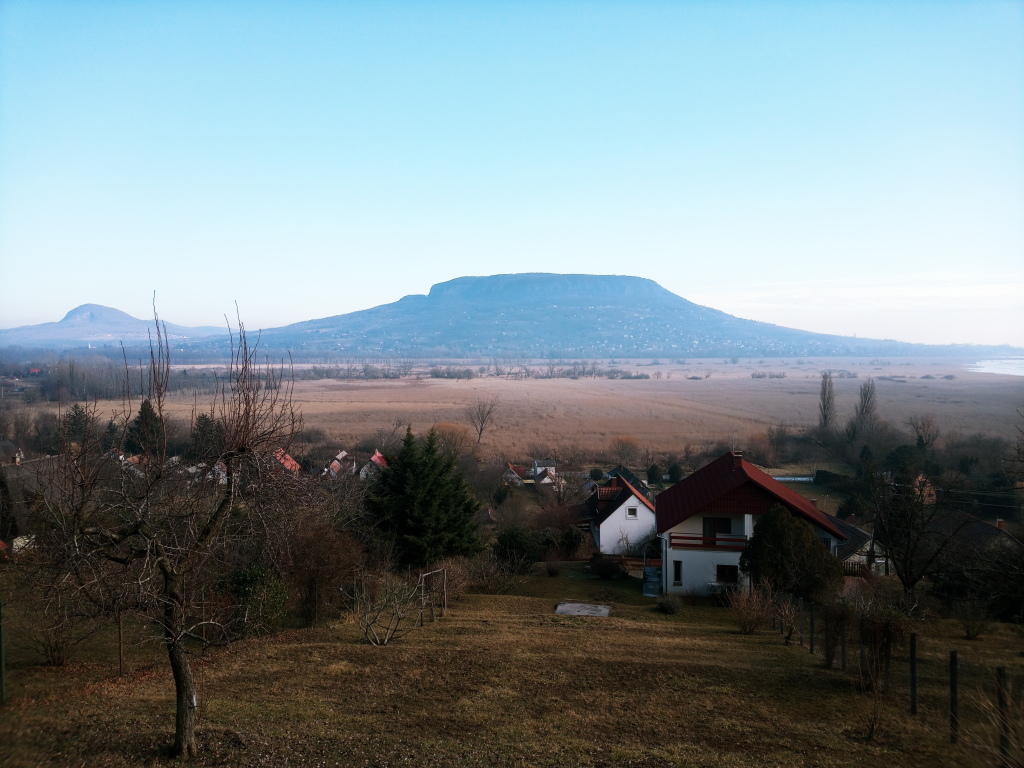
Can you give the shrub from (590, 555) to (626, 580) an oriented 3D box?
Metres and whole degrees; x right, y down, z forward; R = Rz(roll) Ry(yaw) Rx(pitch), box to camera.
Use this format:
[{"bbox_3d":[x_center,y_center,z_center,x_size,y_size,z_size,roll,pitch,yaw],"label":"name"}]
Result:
[{"bbox_3d":[6.687,12.849,58.000,2.381,1.821,2.300,0,2,0],"label":"shrub"}]

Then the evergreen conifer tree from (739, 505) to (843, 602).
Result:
[{"bbox_3d":[15.803,9.703,47.000,5.901,5.845,5.500,0,2,0],"label":"evergreen conifer tree"}]

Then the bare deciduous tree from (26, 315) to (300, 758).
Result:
[{"bbox_3d":[-5.301,2.213,12.600,4.168,6.815,4.200,0,2,0],"label":"bare deciduous tree"}]

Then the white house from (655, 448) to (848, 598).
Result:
[{"bbox_3d":[16.284,9.587,59.388,11.432,7.867,14.083,0,2,10],"label":"white house"}]

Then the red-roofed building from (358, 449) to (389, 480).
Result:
[{"bbox_3d":[-34.031,20.542,205.000,7.000,6.400,10.000,0,2,-2],"label":"red-roofed building"}]

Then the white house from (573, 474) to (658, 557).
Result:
[{"bbox_3d":[10.165,11.701,76.738,6.677,5.256,12.359,0,2,1],"label":"white house"}]

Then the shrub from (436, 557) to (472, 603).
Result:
[{"bbox_3d":[-3.376,11.093,47.000,2.043,2.610,2.100,0,2,0],"label":"shrub"}]

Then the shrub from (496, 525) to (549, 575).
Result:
[{"bbox_3d":[0.754,11.924,59.500,4.023,3.663,3.800,0,2,0],"label":"shrub"}]

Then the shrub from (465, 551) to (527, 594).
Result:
[{"bbox_3d":[-0.945,11.492,50.500,3.658,2.683,3.200,0,2,0],"label":"shrub"}]

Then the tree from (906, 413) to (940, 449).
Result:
[{"bbox_3d":[124.049,14.638,250.000,10.564,12.073,9.500,0,2,0],"label":"tree"}]

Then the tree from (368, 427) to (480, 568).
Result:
[{"bbox_3d":[-6.233,8.263,59.000,7.978,10.613,7.600,0,2,0],"label":"tree"}]

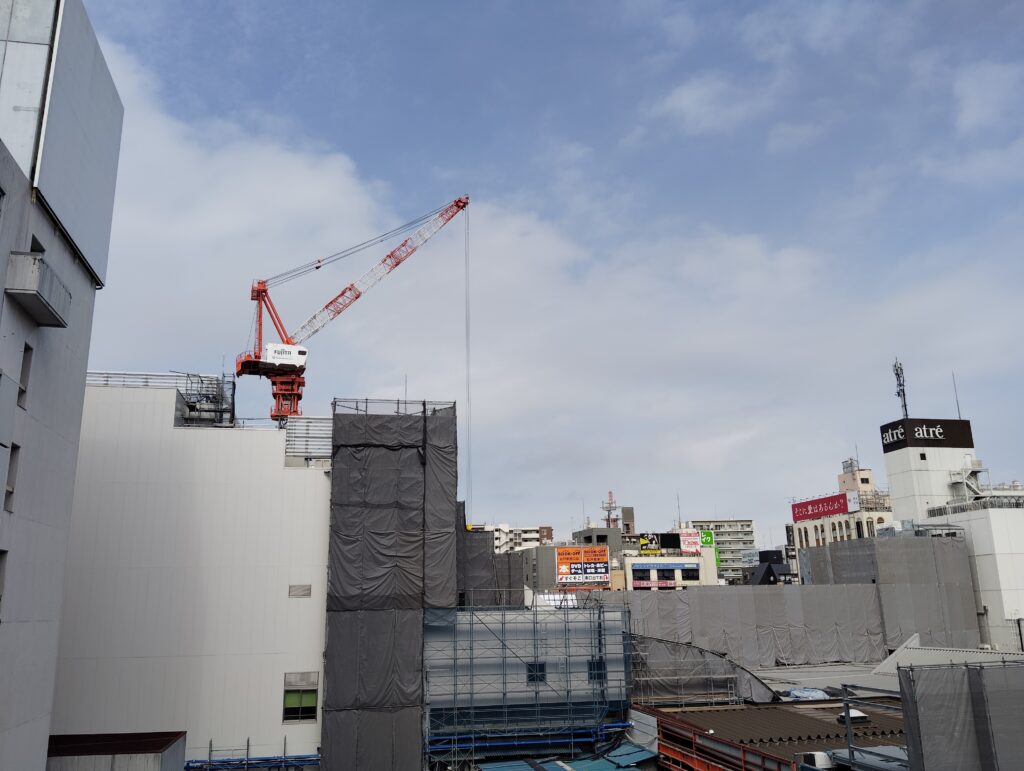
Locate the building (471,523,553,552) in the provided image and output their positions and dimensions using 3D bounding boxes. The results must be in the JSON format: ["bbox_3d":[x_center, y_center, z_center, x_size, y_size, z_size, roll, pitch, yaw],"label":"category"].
[{"bbox_3d":[-0.397,60.527,271.439,25.500,28.000,12.000,2,-15,-12],"label":"building"}]

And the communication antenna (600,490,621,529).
[{"bbox_3d":[22.567,28.701,188.831,3.800,9.610,3.800,2,-15,-12],"label":"communication antenna"}]

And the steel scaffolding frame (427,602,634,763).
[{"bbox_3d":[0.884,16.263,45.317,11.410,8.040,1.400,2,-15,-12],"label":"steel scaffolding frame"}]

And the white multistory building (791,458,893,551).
[{"bbox_3d":[67.695,35.053,162.199,12.000,38.520,20.300,2,-15,-12],"label":"white multistory building"}]

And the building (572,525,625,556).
[{"bbox_3d":[17.265,43.143,172.309,9.000,27.000,11.000,2,-15,-12],"label":"building"}]

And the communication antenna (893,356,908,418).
[{"bbox_3d":[48.768,0.532,103.542,1.200,8.150,1.200,2,-15,-12],"label":"communication antenna"}]

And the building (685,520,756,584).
[{"bbox_3d":[67.886,58.903,274.537,19.500,27.000,12.000,2,-15,-12],"label":"building"}]

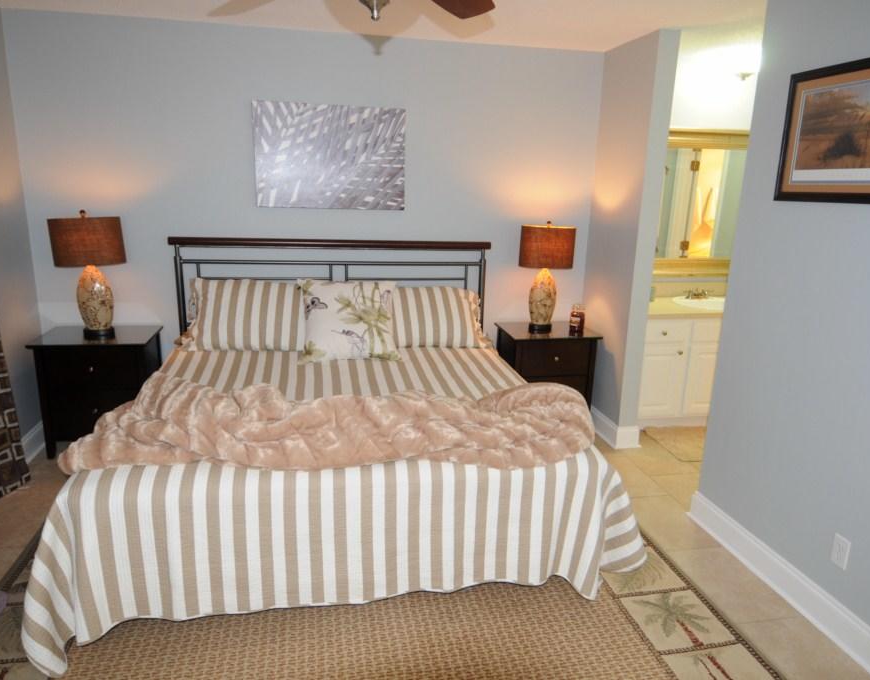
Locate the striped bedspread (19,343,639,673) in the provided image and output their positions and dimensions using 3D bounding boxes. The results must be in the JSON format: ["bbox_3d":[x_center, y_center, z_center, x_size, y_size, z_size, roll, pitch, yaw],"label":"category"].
[{"bbox_3d":[-0.406,0.528,2.941,2.288,0.632,1.987,-1,13,-10],"label":"striped bedspread"}]

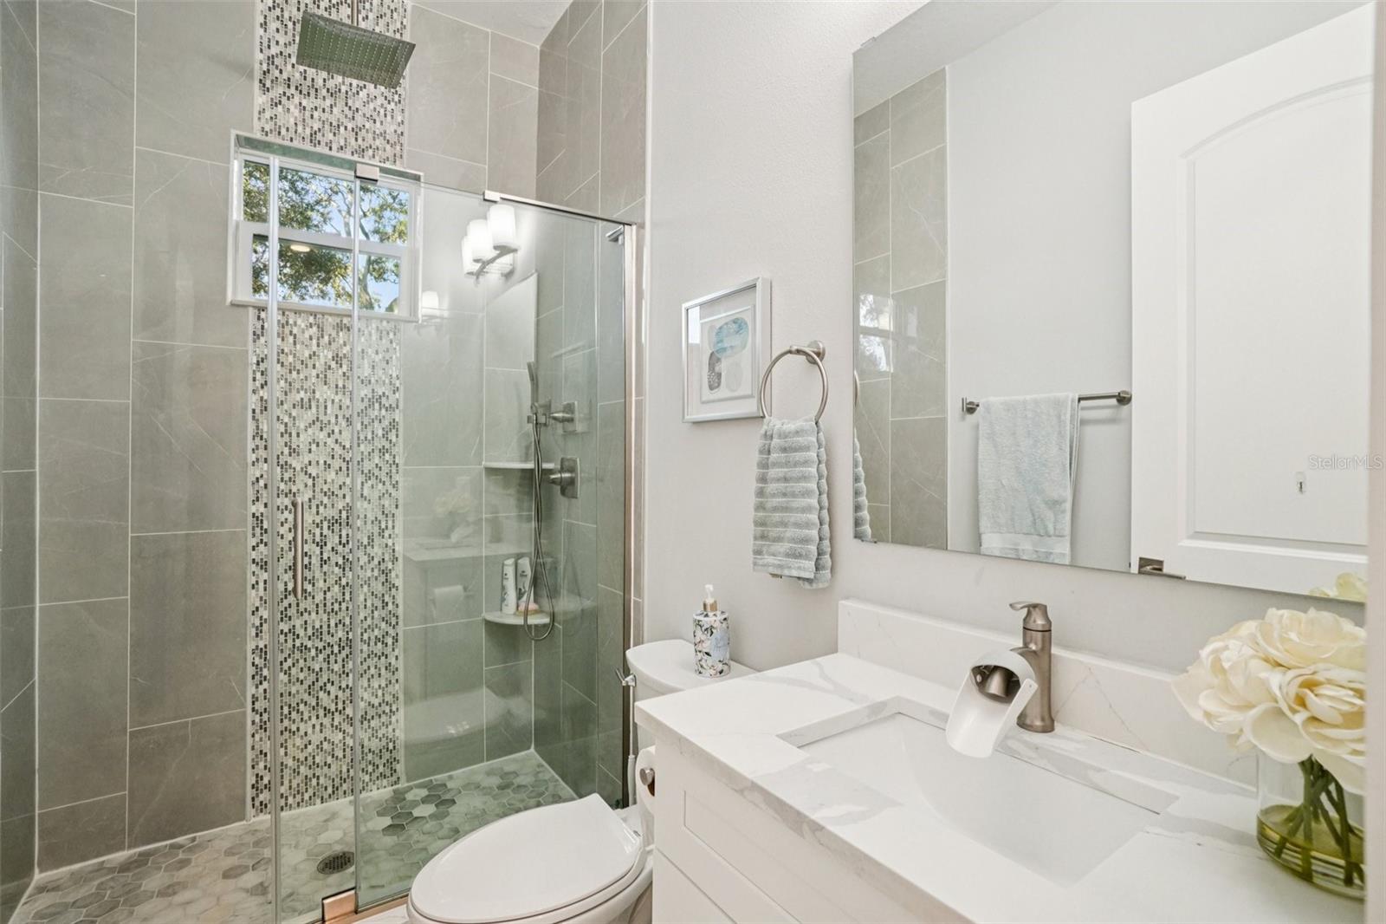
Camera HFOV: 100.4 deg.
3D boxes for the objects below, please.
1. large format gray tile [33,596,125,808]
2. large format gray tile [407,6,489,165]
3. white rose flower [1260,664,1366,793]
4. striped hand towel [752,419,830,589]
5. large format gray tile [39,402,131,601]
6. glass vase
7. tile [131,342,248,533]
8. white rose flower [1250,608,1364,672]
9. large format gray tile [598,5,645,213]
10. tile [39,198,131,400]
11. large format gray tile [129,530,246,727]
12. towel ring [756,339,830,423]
[{"bbox_3d":[-1.853,0.728,1.760,0.197,0.607,0.011,0,0,-31],"label":"large format gray tile"},{"bbox_3d":[-0.962,-1.478,2.285,0.297,0.556,0.010,1,0,-30],"label":"large format gray tile"},{"bbox_3d":[0.578,0.238,0.513,0.105,0.112,0.112,0,0,-42],"label":"white rose flower"},{"bbox_3d":[0.200,0.078,1.188,0.070,0.335,0.175,1,0,-37],"label":"striped hand towel"},{"bbox_3d":[-1.851,0.118,1.763,0.197,0.607,0.011,0,0,-31],"label":"large format gray tile"},{"bbox_3d":[0.603,0.331,0.549,0.092,0.112,0.092,0,0,-38],"label":"glass vase"},{"bbox_3d":[-1.635,-0.076,1.887,0.295,0.610,0.010,1,0,-30],"label":"tile"},{"bbox_3d":[0.596,0.176,0.548,0.095,0.075,0.100,1,0,-37],"label":"white rose flower"},{"bbox_3d":[-0.224,-1.104,1.875,0.010,0.600,0.295,1,0,-37],"label":"large format gray tile"},{"bbox_3d":[-1.849,-0.492,1.766,0.197,0.607,0.011,0,0,-31],"label":"tile"},{"bbox_3d":[-1.641,0.535,1.888,0.290,0.607,0.011,0,0,-31],"label":"large format gray tile"},{"bbox_3d":[0.233,-0.163,1.199,0.080,0.187,0.170,0,0,-38],"label":"towel ring"}]

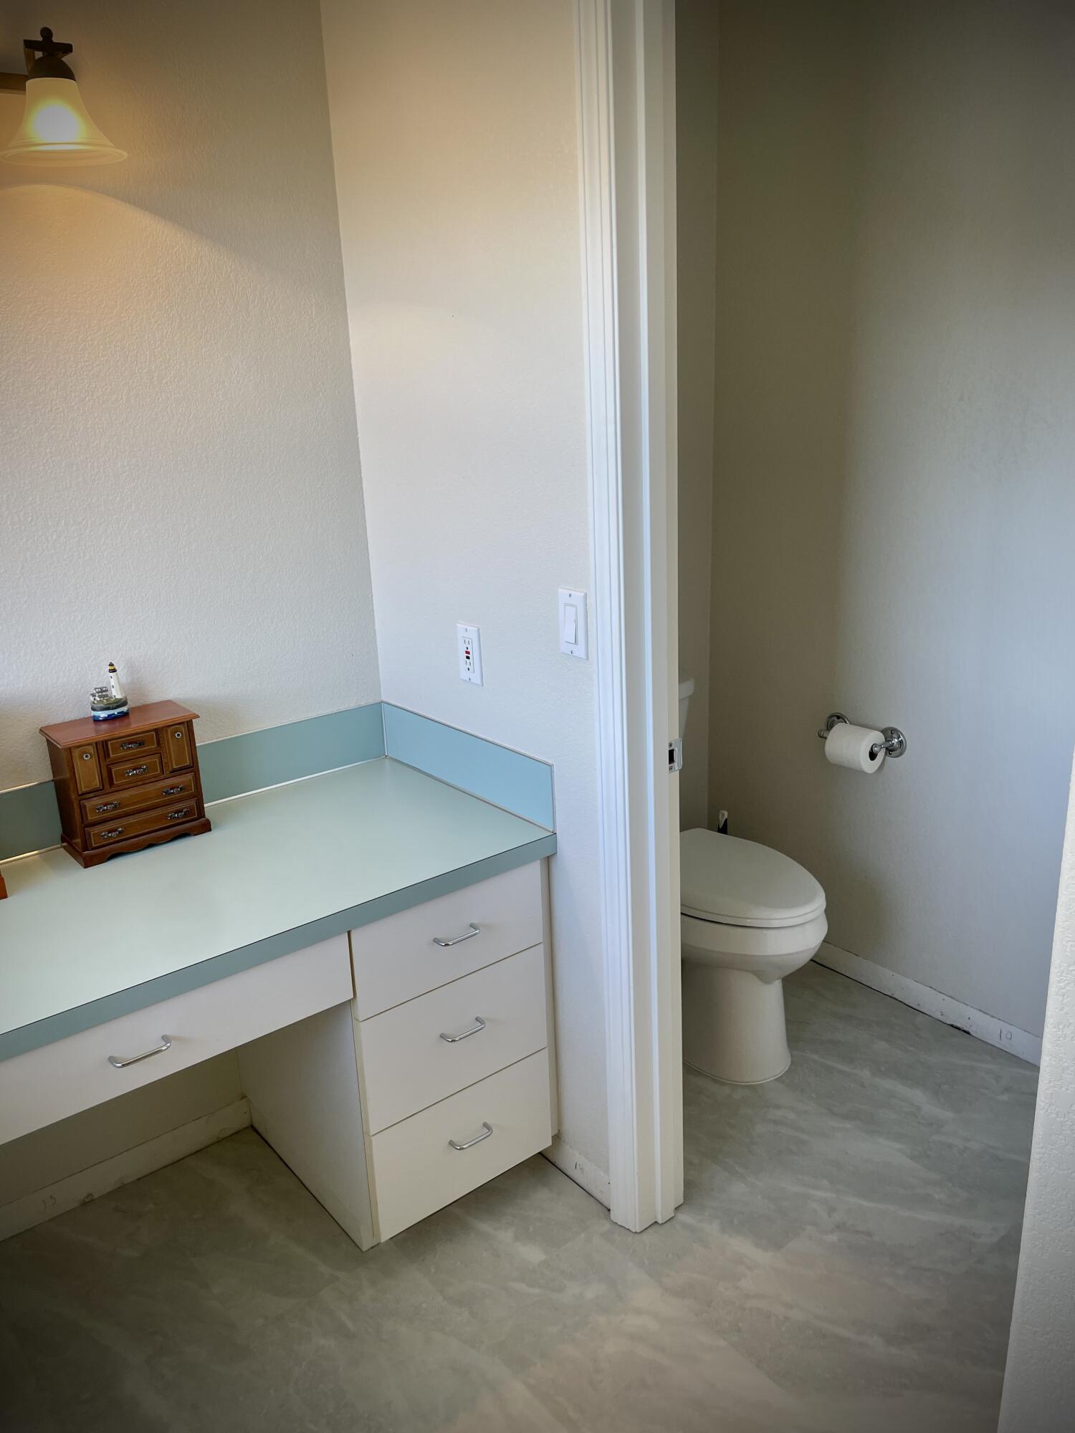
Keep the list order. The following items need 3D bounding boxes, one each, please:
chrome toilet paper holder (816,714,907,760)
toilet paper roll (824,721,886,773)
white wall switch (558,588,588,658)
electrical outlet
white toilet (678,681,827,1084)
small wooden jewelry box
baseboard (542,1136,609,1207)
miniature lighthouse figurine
[{"bbox_3d":[0.779,0.055,2.638,0.084,0.077,0.235,-15,21,-36],"label":"chrome toilet paper holder"},{"bbox_3d":[0.772,0.076,2.615,0.103,0.103,0.100,-15,21,-36],"label":"toilet paper roll"},{"bbox_3d":[0.059,-0.154,1.798,0.010,0.114,0.071,-15,21,-36],"label":"white wall switch"},{"bbox_3d":[-0.129,-0.119,2.064,0.008,0.113,0.071,-15,21,-36],"label":"electrical outlet"},{"bbox_3d":[0.388,0.389,2.588,0.450,0.800,0.730,-15,21,-36],"label":"white toilet"},{"bbox_3d":[-0.758,0.122,2.001,0.243,0.230,0.151,-15,21,-36],"label":"small wooden jewelry box"},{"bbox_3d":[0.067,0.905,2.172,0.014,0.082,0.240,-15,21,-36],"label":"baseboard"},{"bbox_3d":[-0.801,-0.049,1.998,0.068,0.102,0.050,-15,21,-36],"label":"miniature lighthouse figurine"}]

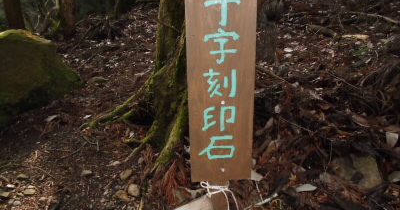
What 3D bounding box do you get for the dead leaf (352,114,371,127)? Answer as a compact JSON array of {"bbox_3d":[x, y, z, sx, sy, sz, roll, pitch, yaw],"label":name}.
[{"bbox_3d":[1.047,0.104,1.950,0.135,0.022,0.058,31,42,9],"label":"dead leaf"}]

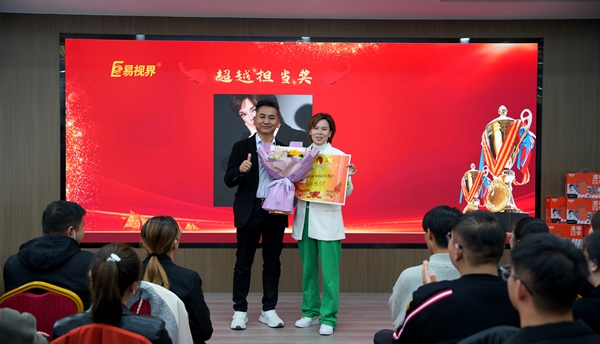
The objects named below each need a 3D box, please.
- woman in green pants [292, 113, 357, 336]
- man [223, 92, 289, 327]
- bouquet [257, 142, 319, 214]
[{"bbox_3d":[0.185,0.373,4.919,0.460,1.636,0.410,1,2,11],"label":"woman in green pants"},{"bbox_3d":[-0.335,0.313,5.007,0.480,1.746,0.400,0,2,-7],"label":"man"},{"bbox_3d":[-0.092,0.048,4.767,0.430,0.500,0.280,4,5,-5],"label":"bouquet"}]

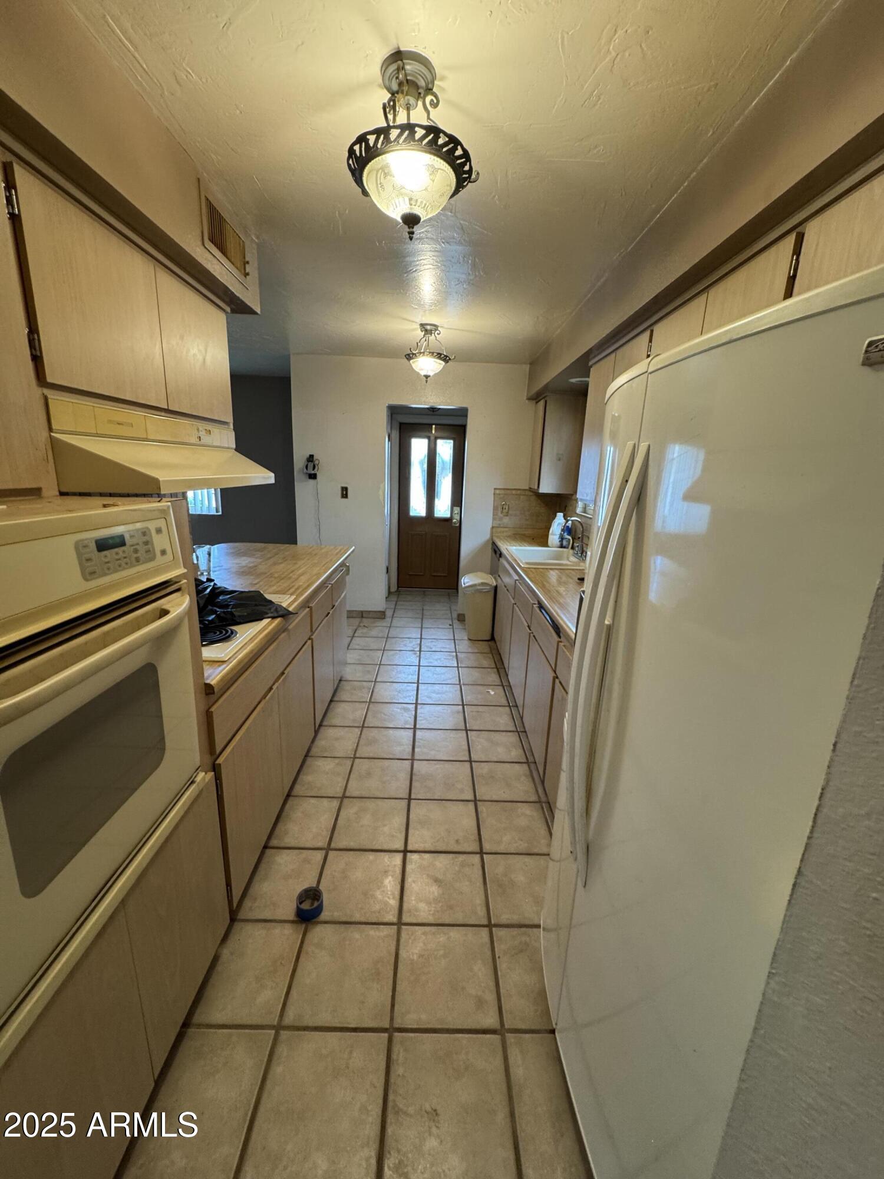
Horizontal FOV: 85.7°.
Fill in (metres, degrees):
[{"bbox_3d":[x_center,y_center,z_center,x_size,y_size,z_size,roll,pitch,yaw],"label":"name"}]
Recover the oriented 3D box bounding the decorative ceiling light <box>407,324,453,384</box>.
[{"bbox_3d":[-0.097,-1.645,3.347,0.335,0.365,0.335,2,14,-1],"label":"decorative ceiling light"}]

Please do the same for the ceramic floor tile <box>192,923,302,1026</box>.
[{"bbox_3d":[-0.597,1.160,1.452,0.285,0.011,0.306,2,14,-1],"label":"ceramic floor tile"}]

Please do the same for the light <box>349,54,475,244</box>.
[{"bbox_3d":[-0.085,-1.132,1.255,0.335,0.365,0.335,2,14,-1],"label":"light"}]

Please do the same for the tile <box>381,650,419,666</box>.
[{"bbox_3d":[-0.337,0.567,3.929,0.302,0.010,0.305,2,14,-1],"label":"tile"}]

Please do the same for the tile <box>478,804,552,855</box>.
[{"bbox_3d":[0.317,1.048,2.102,0.302,0.010,0.305,2,14,-1],"label":"tile"}]

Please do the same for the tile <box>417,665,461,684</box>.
[{"bbox_3d":[-0.019,0.649,3.592,0.298,0.012,0.300,2,14,-1],"label":"tile"}]

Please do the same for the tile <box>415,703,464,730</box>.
[{"bbox_3d":[-0.010,0.802,2.993,0.303,0.011,0.306,2,14,-1],"label":"tile"}]

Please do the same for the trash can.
[{"bbox_3d":[0.337,0.133,4.440,0.300,0.610,0.360,2,14,-1],"label":"trash can"}]

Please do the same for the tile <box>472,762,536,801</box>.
[{"bbox_3d":[0.310,0.964,2.390,0.303,0.011,0.306,2,14,-1],"label":"tile"}]

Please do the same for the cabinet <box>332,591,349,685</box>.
[{"bbox_3d":[-0.958,0.333,3.329,0.500,0.540,0.470,2,14,-1],"label":"cabinet"}]

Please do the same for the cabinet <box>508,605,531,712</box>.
[{"bbox_3d":[0.773,0.447,3.087,0.560,0.551,0.582,2,14,-1],"label":"cabinet"}]

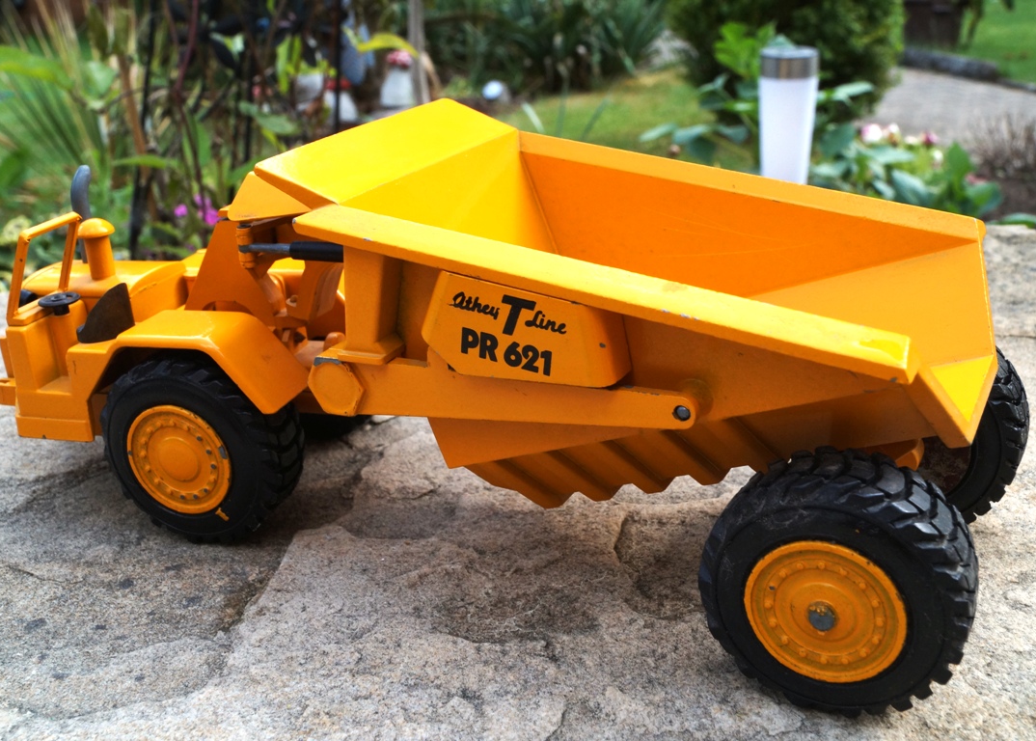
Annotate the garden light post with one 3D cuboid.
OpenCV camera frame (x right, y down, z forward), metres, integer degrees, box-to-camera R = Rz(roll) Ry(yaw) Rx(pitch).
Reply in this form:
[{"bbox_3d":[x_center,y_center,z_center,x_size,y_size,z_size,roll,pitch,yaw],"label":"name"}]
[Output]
[{"bbox_3d":[0.306,-0.200,1.297,0.062,0.330,0.062,-2,21,0],"label":"garden light post"}]

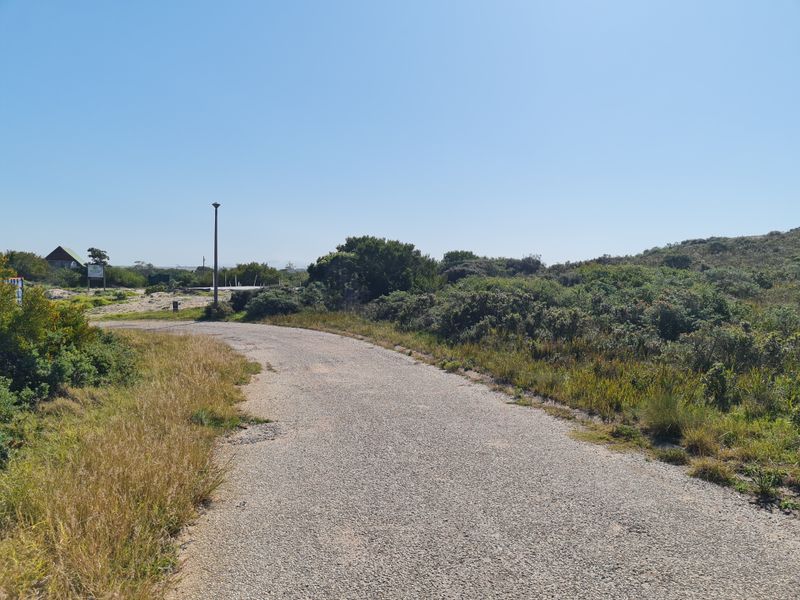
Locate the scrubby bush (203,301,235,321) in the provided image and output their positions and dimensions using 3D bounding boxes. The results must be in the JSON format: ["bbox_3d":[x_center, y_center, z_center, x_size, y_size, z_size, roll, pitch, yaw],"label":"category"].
[{"bbox_3d":[-6.403,0.344,21.200,1.100,0.650,1.050,0,3,-17],"label":"scrubby bush"}]

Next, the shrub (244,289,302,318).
[{"bbox_3d":[-4.626,0.118,21.800,1.950,1.070,1.700,0,3,-12],"label":"shrub"}]

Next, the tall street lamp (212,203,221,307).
[{"bbox_3d":[-6.963,-1.584,22.800,0.330,4.190,0.330,0,3,-17],"label":"tall street lamp"}]

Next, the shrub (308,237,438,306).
[{"bbox_3d":[-1.125,-1.188,25.500,5.200,3.010,4.400,1,3,-3],"label":"shrub"}]

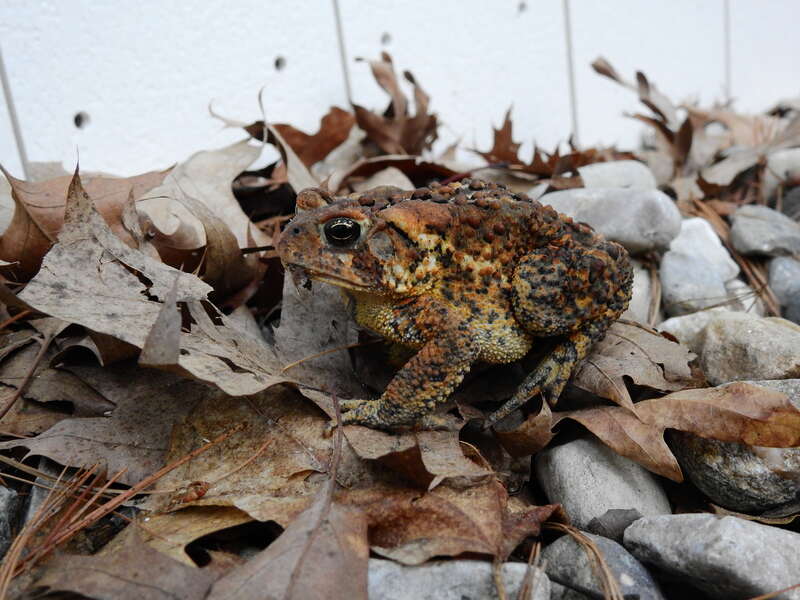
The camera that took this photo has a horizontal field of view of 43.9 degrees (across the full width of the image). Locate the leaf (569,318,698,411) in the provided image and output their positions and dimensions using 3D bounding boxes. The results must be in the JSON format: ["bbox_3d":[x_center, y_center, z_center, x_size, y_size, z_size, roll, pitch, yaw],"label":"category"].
[{"bbox_3d":[0.056,0.016,0.239,0.031,0.013,0.036,-9,21,0],"label":"leaf"}]

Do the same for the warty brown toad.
[{"bbox_3d":[0.013,0.000,0.234,0.083,0.051,0.055,-13,22,-12],"label":"warty brown toad"}]

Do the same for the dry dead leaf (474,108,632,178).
[{"bbox_3d":[0.056,-0.056,0.360,0.055,0.023,0.020,-5,22,9],"label":"dry dead leaf"}]

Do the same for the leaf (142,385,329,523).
[{"bbox_3d":[-0.037,0.034,0.224,0.042,0.013,0.048,-9,21,0],"label":"leaf"}]

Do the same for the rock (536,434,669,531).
[{"bbox_3d":[0.045,0.042,0.220,0.034,0.021,0.025,11,29,41],"label":"rock"}]

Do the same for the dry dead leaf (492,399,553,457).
[{"bbox_3d":[0.028,0.029,0.222,0.015,0.011,0.011,-9,21,0],"label":"dry dead leaf"}]

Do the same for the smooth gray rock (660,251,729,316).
[{"bbox_3d":[0.088,-0.005,0.297,0.021,0.018,0.020,-9,21,0],"label":"smooth gray rock"}]

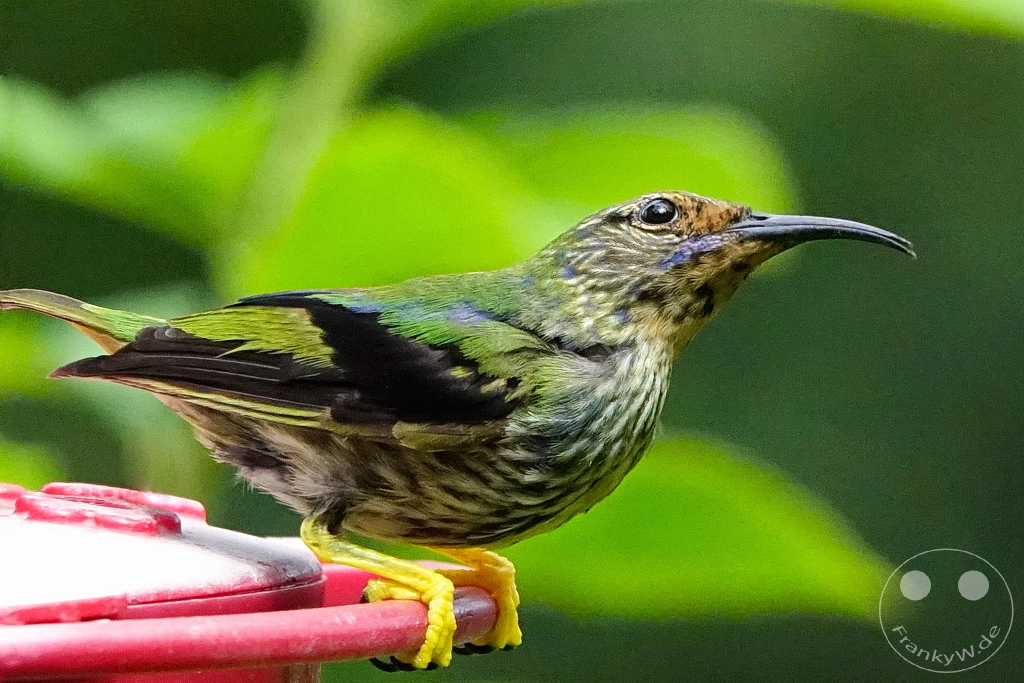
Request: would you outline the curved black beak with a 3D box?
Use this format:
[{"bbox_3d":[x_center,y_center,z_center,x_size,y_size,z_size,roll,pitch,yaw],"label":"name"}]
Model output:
[{"bbox_3d":[0.034,-0.012,1.180,0.021,0.005,0.004,1,8,8],"label":"curved black beak"}]

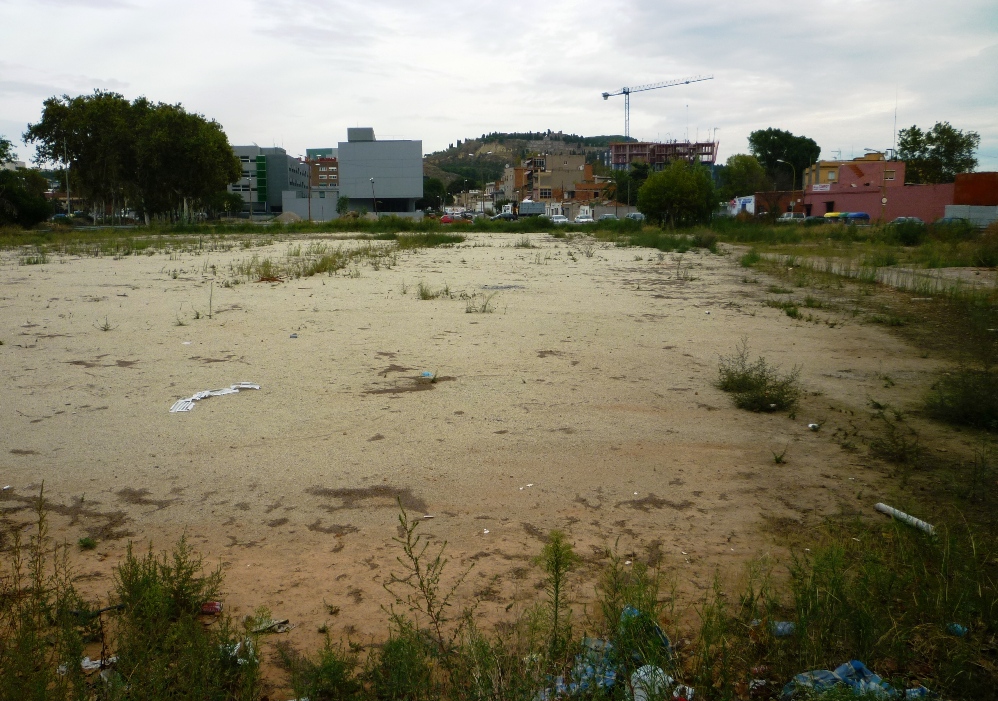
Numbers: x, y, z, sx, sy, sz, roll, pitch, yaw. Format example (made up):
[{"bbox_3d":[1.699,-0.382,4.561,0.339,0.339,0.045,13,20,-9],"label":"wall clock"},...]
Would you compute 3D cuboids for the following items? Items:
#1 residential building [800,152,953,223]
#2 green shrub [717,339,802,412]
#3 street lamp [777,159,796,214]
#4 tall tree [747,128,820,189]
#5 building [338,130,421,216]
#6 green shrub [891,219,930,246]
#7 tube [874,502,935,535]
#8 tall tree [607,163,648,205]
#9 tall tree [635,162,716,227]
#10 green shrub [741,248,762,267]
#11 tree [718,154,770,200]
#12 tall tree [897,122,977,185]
[{"bbox_3d":[45.000,-18.000,95.334,9.000,8.200,21.000,-5,11,-25],"label":"residential building"},{"bbox_3d":[2.478,0.183,7.986,0.777,0.583,0.777,3,10,17],"label":"green shrub"},{"bbox_3d":[35.772,-19.547,104.200,2.300,8.302,0.350,-2,10,-10],"label":"street lamp"},{"bbox_3d":[50.661,-31.133,148.896,12.518,16.291,12.518,3,10,18],"label":"tall tree"},{"bbox_3d":[-22.980,-34.583,166.569,16.600,17.218,16.000,0,10,-3],"label":"building"},{"bbox_3d":[18.951,-5.397,38.640,1.667,1.296,1.600,5,11,26],"label":"green shrub"},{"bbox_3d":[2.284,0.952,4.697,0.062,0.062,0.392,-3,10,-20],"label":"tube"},{"bbox_3d":[20.775,-25.542,135.641,6.451,9.672,6.451,1,10,8],"label":"tall tree"},{"bbox_3d":[17.783,-15.704,84.566,7.466,6.853,7.466,2,10,12],"label":"tall tree"},{"bbox_3d":[8.372,-3.098,27.715,0.693,0.495,0.693,3,10,16],"label":"green shrub"},{"bbox_3d":[41.533,-27.545,142.402,8.714,11.374,8.714,3,10,16],"label":"tree"},{"bbox_3d":[55.481,-22.167,105.787,9.856,12.941,9.856,5,11,27],"label":"tall tree"}]

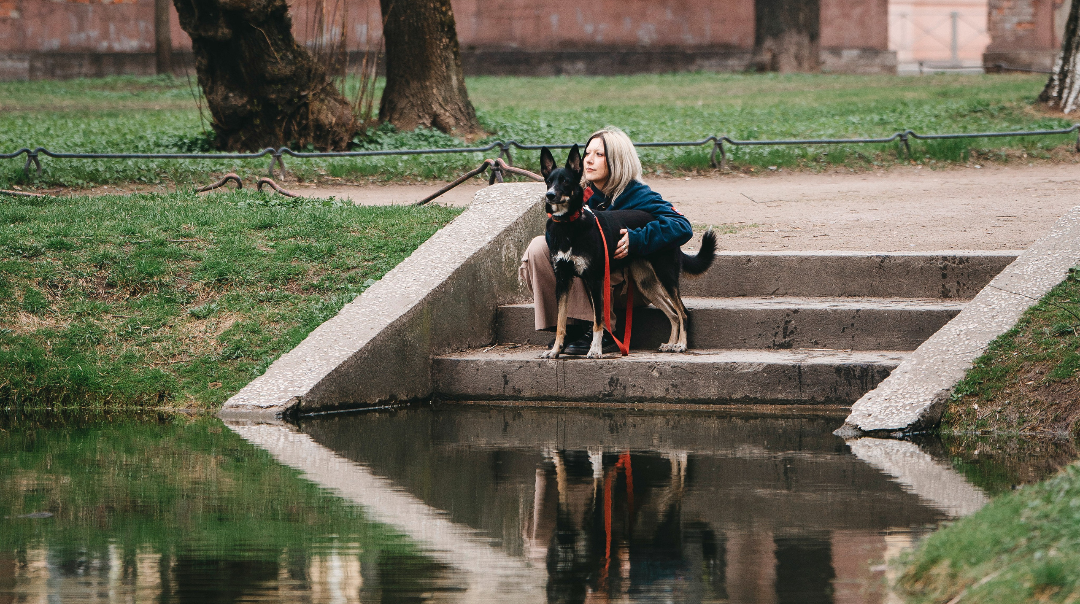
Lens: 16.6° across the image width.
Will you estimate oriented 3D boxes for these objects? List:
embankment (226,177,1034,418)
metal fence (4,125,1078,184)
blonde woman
[{"bbox_3d":[0.500,-0.028,15.300,2.950,0.870,2.200,1,5,17],"label":"embankment"},{"bbox_3d":[0.360,-1.049,25.700,9.200,0.230,0.080,-3,5,-34],"label":"metal fence"},{"bbox_3d":[0.285,-0.262,15.420,0.620,0.940,0.500,-3,5,-37],"label":"blonde woman"}]

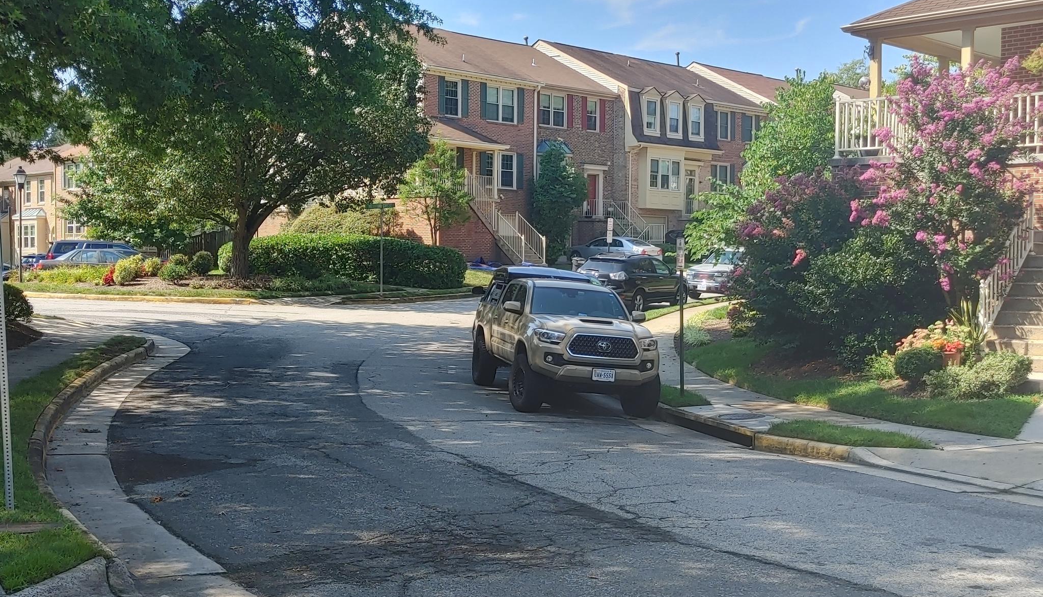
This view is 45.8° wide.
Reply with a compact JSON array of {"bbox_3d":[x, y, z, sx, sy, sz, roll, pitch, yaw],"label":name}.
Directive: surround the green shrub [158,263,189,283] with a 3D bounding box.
[{"bbox_3d":[-11.547,-0.838,41.000,1.000,0.680,0.950,0,2,-16],"label":"green shrub"}]

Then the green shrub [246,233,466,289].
[{"bbox_3d":[-6.527,-1.411,45.500,9.100,1.850,2.100,1,1,21],"label":"green shrub"}]

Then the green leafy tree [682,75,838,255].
[{"bbox_3d":[5.457,-2.299,28.000,3.500,5.700,3.400,1,2,11],"label":"green leafy tree"}]

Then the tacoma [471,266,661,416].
[{"bbox_3d":[0.530,0.530,18.800,1.950,1.980,5.420,3,2,-12],"label":"tacoma"}]

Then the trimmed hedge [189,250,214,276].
[{"bbox_3d":[-11.288,-1.251,43.600,0.880,0.920,0.880,0,2,-15],"label":"trimmed hedge"}]

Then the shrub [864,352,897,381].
[{"bbox_3d":[5.038,0.959,17.300,0.500,0.420,0.480,1,2,16],"label":"shrub"}]

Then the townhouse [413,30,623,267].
[{"bbox_3d":[-3.245,-7.173,58.536,11.600,11.350,12.500,2,2,44],"label":"townhouse"}]

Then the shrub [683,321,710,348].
[{"bbox_3d":[3.616,0.740,25.500,0.560,0.550,0.550,1,1,8],"label":"shrub"}]

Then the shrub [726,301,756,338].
[{"bbox_3d":[4.639,0.446,26.000,0.650,0.780,0.650,0,2,10],"label":"shrub"}]

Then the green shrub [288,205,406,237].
[{"bbox_3d":[-6.958,-2.287,48.500,4.500,2.800,3.000,0,1,-9],"label":"green shrub"}]

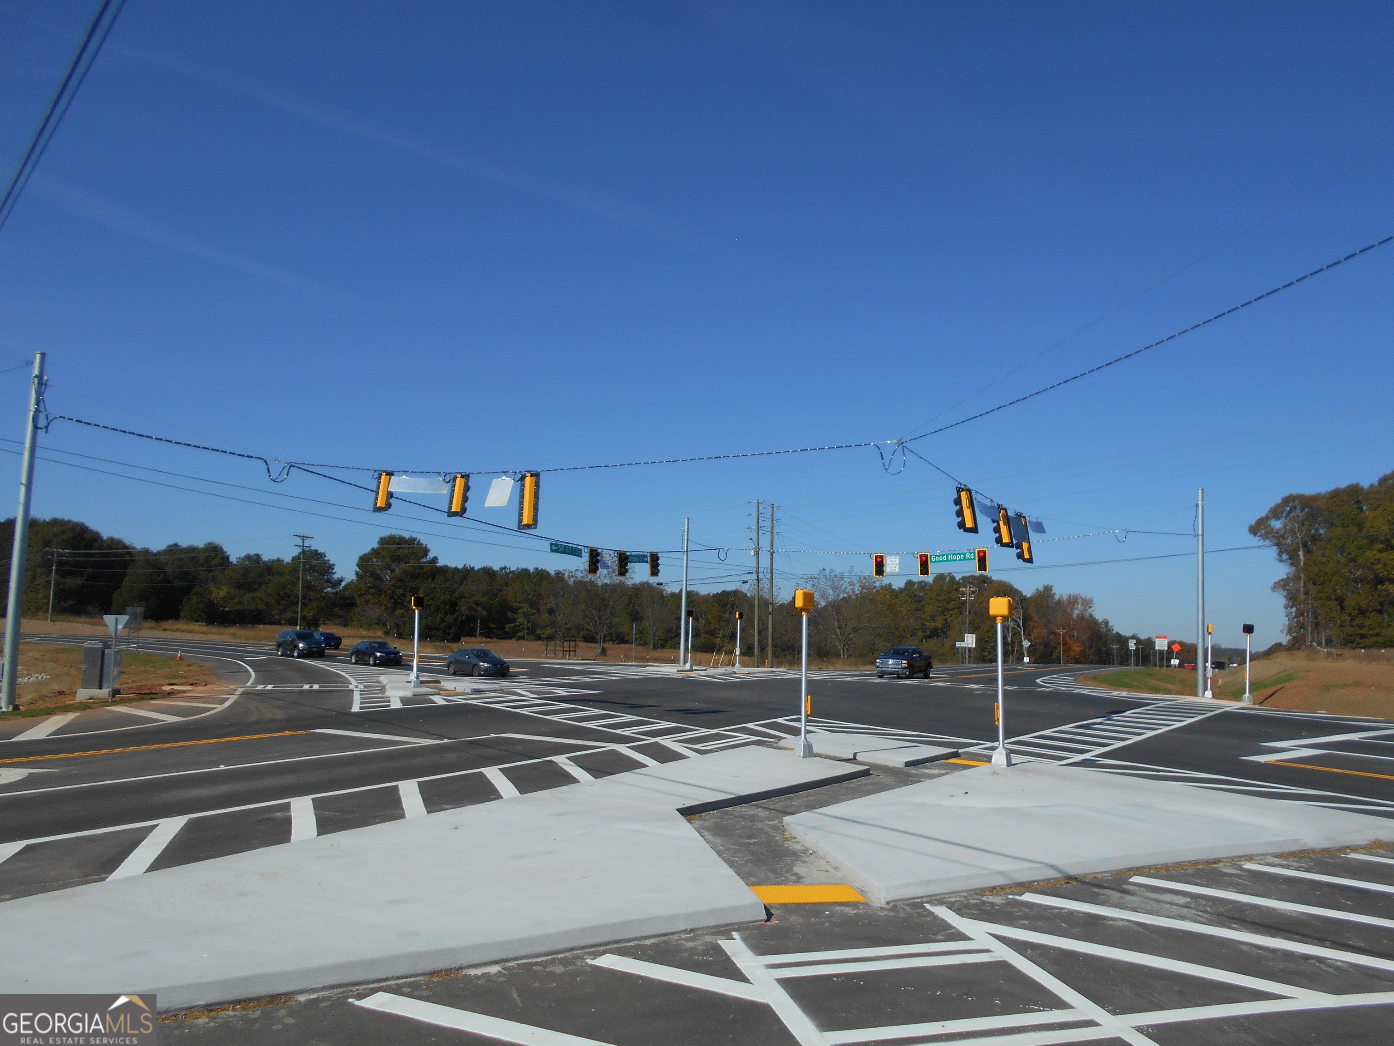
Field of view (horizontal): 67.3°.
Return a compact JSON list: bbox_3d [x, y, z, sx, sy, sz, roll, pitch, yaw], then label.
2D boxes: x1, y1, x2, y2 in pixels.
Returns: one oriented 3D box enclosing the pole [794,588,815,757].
[{"bbox_3d":[2.209,3.051,21.497,0.380,3.373,0.460,-5,-9,40],"label":"pole"}]

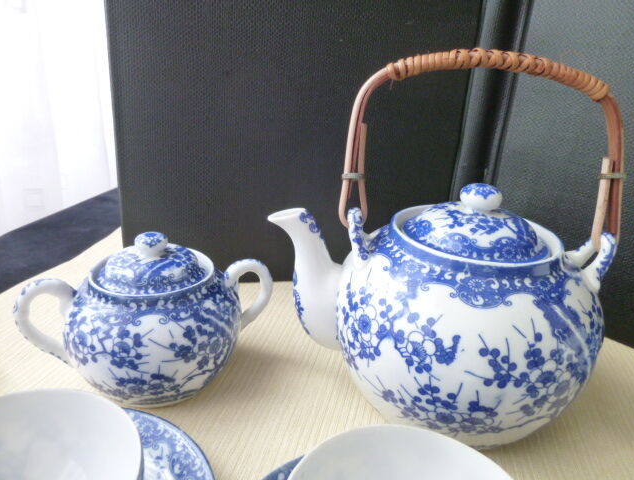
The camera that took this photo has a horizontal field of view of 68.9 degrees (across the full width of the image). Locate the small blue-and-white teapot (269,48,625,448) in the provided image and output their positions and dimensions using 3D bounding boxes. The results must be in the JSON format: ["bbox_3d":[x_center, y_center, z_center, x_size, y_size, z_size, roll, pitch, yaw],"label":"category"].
[{"bbox_3d":[0.059,0.002,0.238,0.172,0.189,0.132,6,22,9],"label":"small blue-and-white teapot"}]

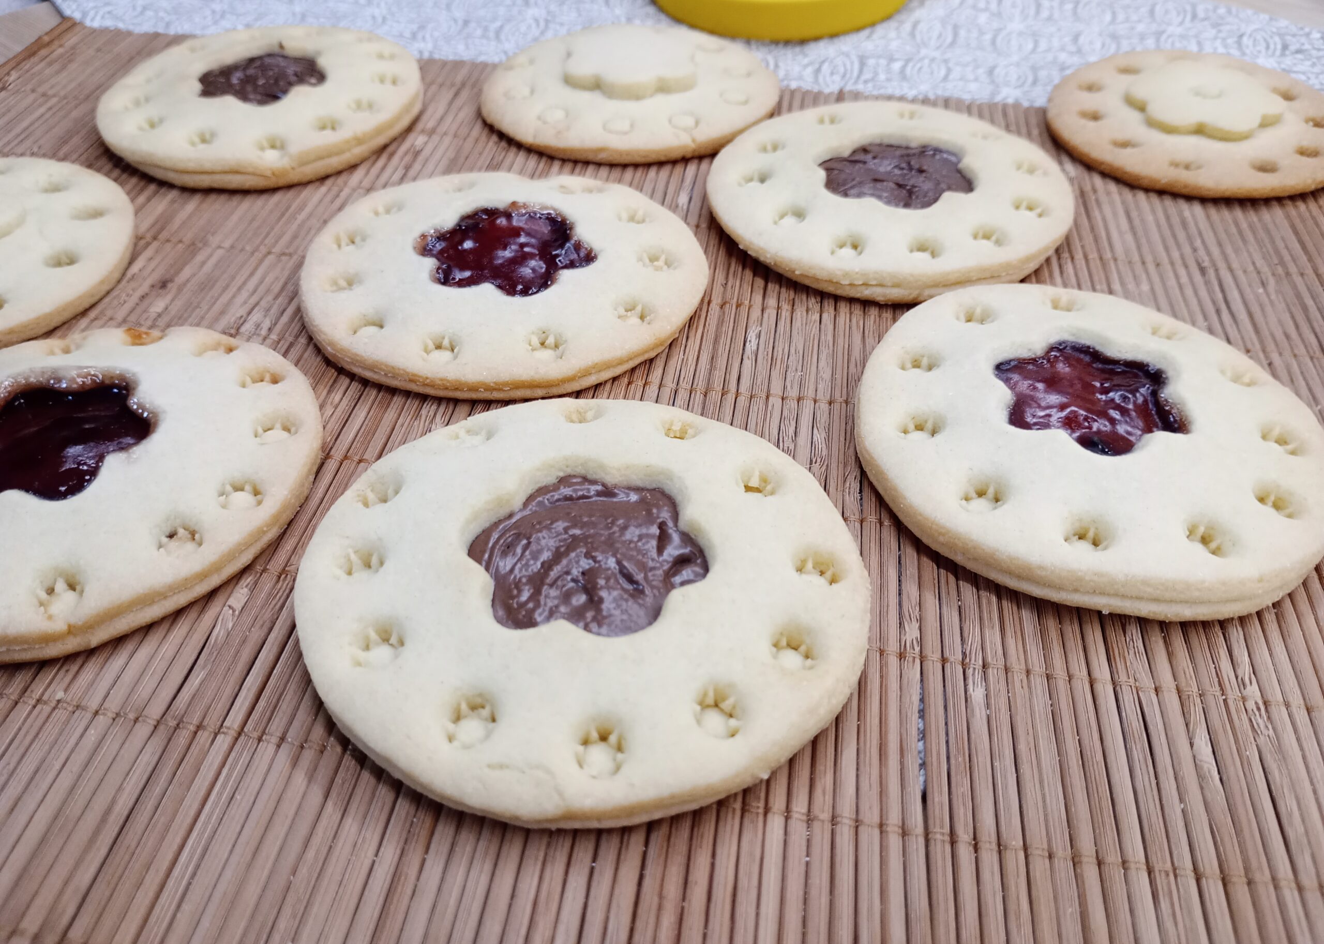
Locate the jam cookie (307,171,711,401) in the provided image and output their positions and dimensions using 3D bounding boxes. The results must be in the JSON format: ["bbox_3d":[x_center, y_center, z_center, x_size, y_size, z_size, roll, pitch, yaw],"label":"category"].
[{"bbox_3d":[-0.032,-0.043,0.223,0.083,0.008,0.083,0,42,0],"label":"jam cookie"}]

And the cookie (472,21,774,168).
[{"bbox_3d":[-0.008,-0.106,0.291,0.082,0.009,0.082,0,42,0],"label":"cookie"}]

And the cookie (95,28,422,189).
[{"bbox_3d":[-0.103,-0.098,0.280,0.082,0.009,0.082,0,42,0],"label":"cookie"}]

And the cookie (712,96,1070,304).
[{"bbox_3d":[0.052,-0.065,0.247,0.082,0.009,0.082,0,42,0],"label":"cookie"}]

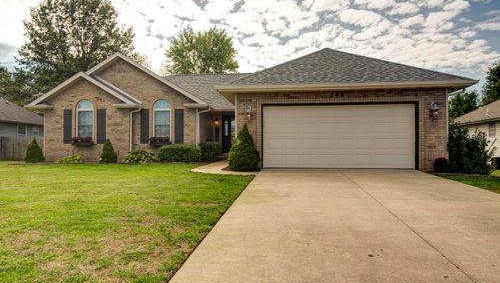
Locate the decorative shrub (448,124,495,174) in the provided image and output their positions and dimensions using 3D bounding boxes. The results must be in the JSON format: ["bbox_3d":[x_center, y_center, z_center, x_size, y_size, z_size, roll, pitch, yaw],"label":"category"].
[{"bbox_3d":[6.860,0.182,10.348,1.220,1.560,1.200,0,-1,8],"label":"decorative shrub"}]

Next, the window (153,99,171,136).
[{"bbox_3d":[-4.113,-0.996,15.660,0.880,1.940,0.140,0,-1,8],"label":"window"}]

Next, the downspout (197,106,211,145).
[{"bbox_3d":[-2.069,-0.387,14.824,0.520,2.260,0.100,0,-1,8],"label":"downspout"}]

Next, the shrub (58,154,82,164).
[{"bbox_3d":[-7.946,0.753,14.750,0.880,0.410,0.620,0,-1,8],"label":"shrub"}]

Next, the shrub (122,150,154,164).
[{"bbox_3d":[-4.887,0.656,14.613,1.330,0.600,1.000,0,-1,8],"label":"shrub"}]

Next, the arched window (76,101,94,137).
[{"bbox_3d":[-7.493,-0.909,15.179,0.850,1.950,0.120,0,-1,8],"label":"arched window"}]

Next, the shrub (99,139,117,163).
[{"bbox_3d":[-6.253,0.423,14.705,0.740,1.050,0.740,0,-1,8],"label":"shrub"}]

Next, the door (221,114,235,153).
[{"bbox_3d":[-1.036,-0.401,17.870,0.900,2.040,0.090,0,-1,8],"label":"door"}]

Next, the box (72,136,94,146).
[{"bbox_3d":[-7.516,-0.016,15.011,0.920,0.400,0.270,0,-1,8],"label":"box"}]

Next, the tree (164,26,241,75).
[{"bbox_3d":[-4.846,-5.049,32.888,7.205,12.485,7.205,0,-1,8],"label":"tree"}]

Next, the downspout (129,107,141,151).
[{"bbox_3d":[-5.121,-0.389,14.901,0.500,2.260,0.100,0,-1,8],"label":"downspout"}]

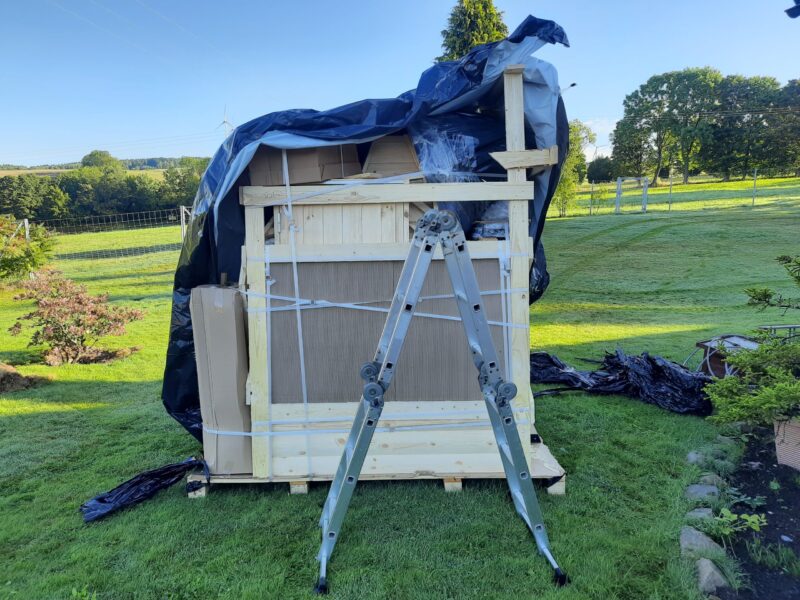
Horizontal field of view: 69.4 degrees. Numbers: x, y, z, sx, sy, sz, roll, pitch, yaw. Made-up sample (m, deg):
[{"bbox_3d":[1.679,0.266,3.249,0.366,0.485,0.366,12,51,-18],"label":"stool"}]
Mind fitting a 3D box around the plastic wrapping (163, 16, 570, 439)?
[{"bbox_3d":[-0.235,-0.420,3.880,2.550,2.600,1.350,-1,9,-1],"label":"plastic wrapping"}]

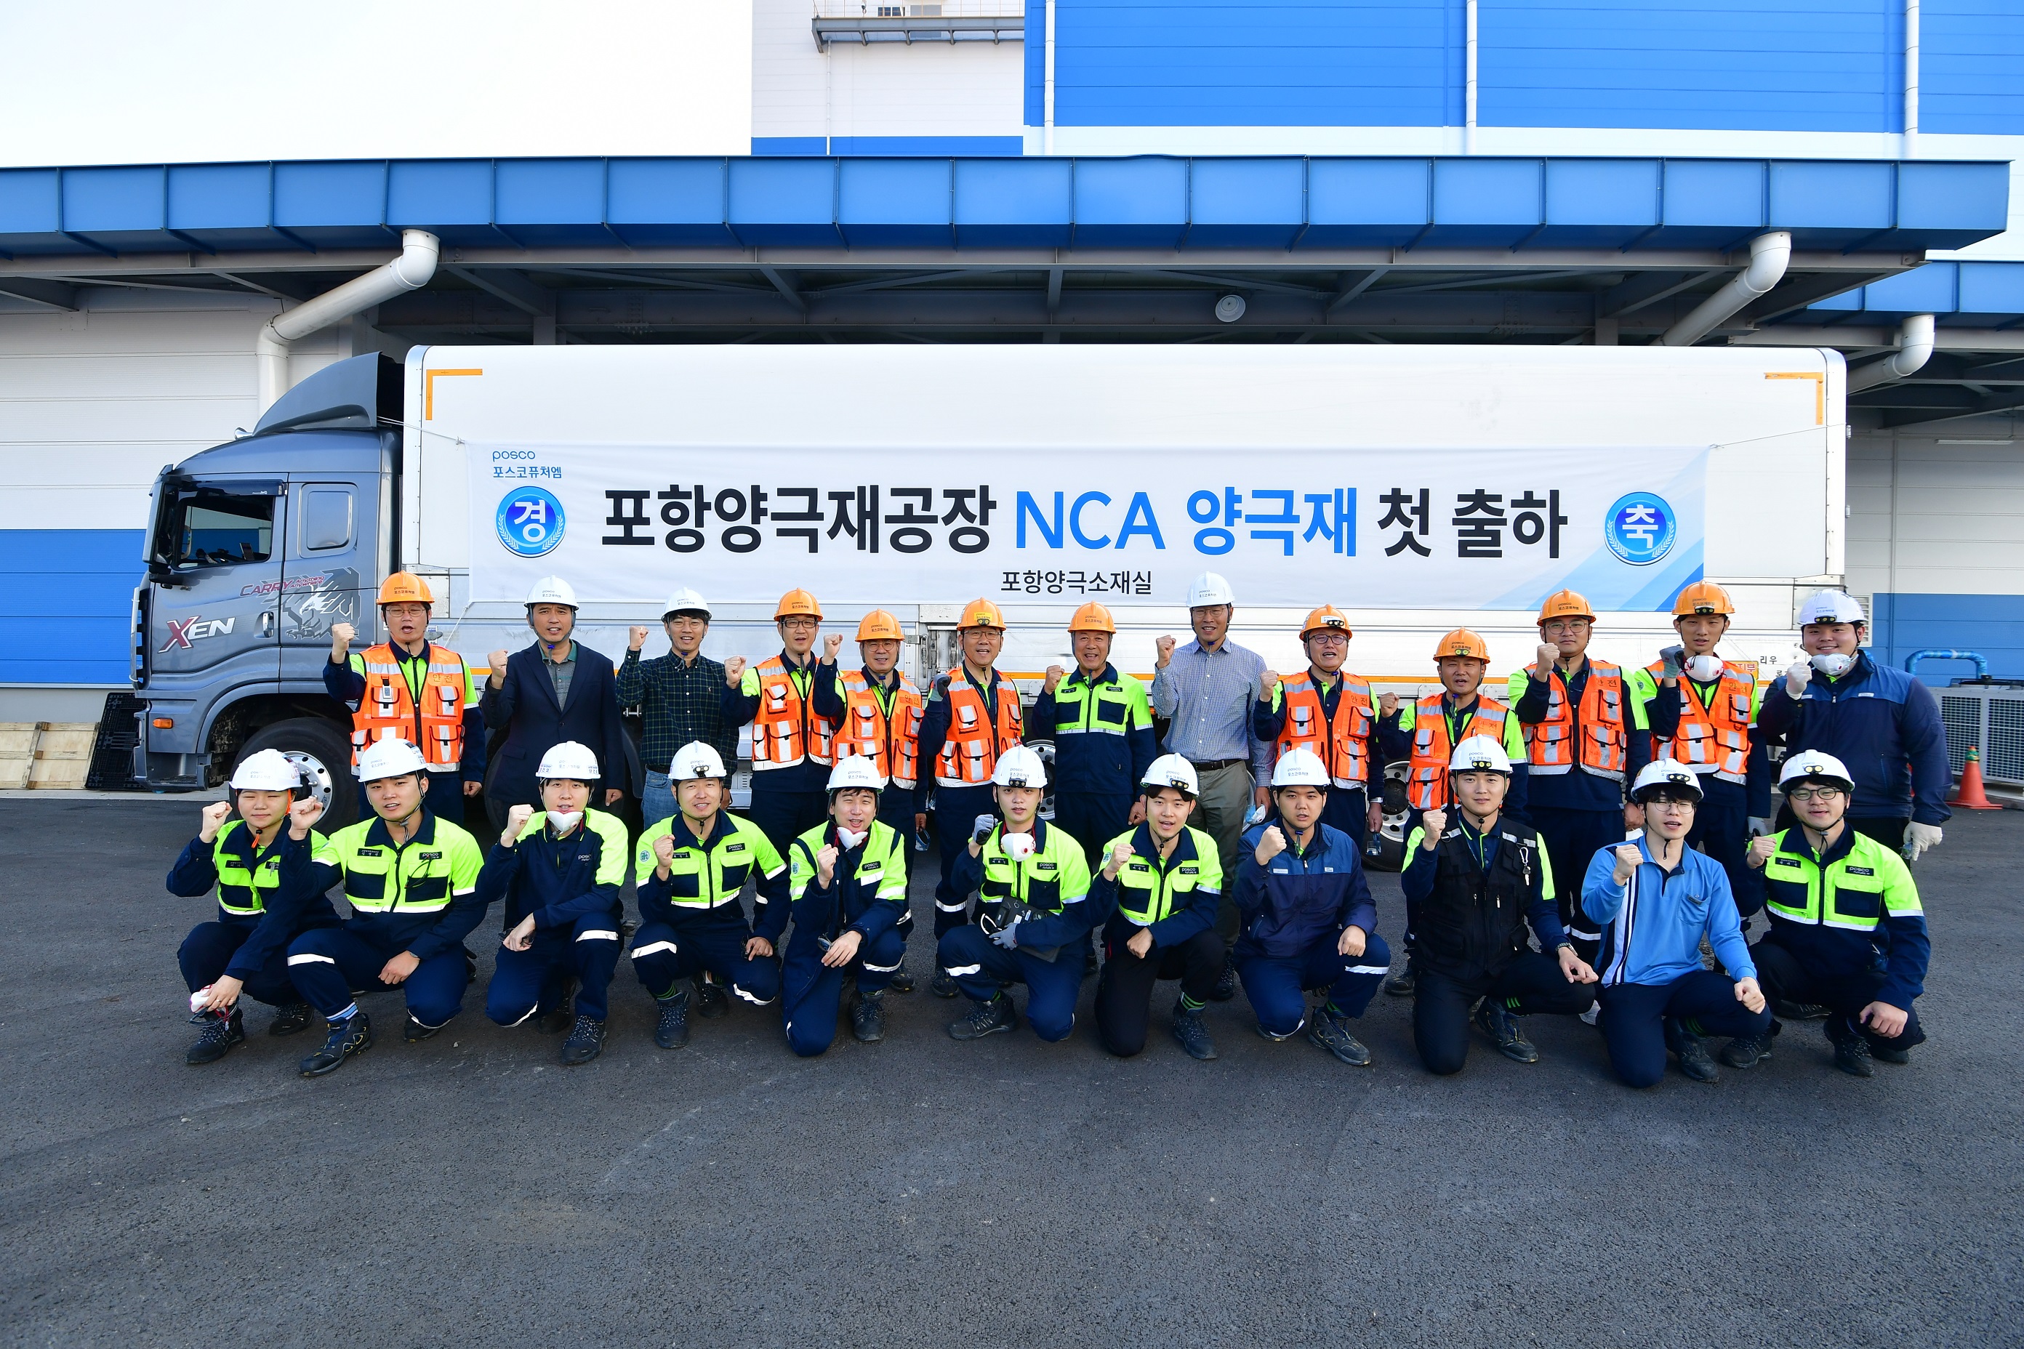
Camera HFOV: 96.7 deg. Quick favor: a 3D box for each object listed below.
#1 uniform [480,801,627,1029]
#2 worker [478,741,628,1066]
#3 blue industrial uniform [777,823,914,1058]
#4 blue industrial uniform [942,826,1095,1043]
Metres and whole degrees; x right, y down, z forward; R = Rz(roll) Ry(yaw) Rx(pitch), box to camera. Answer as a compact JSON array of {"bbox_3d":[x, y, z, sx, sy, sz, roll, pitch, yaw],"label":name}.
[{"bbox_3d":[-1.827,0.952,3.620,0.514,0.860,0.580,1,0,-13],"label":"uniform"},{"bbox_3d":[-1.772,0.826,3.530,0.560,1.150,0.640,1,-1,-22],"label":"worker"},{"bbox_3d":[-0.665,0.990,3.590,0.500,0.820,0.660,0,0,-6],"label":"blue industrial uniform"},{"bbox_3d":[0.022,0.998,3.640,0.630,0.840,0.550,0,-1,8],"label":"blue industrial uniform"}]

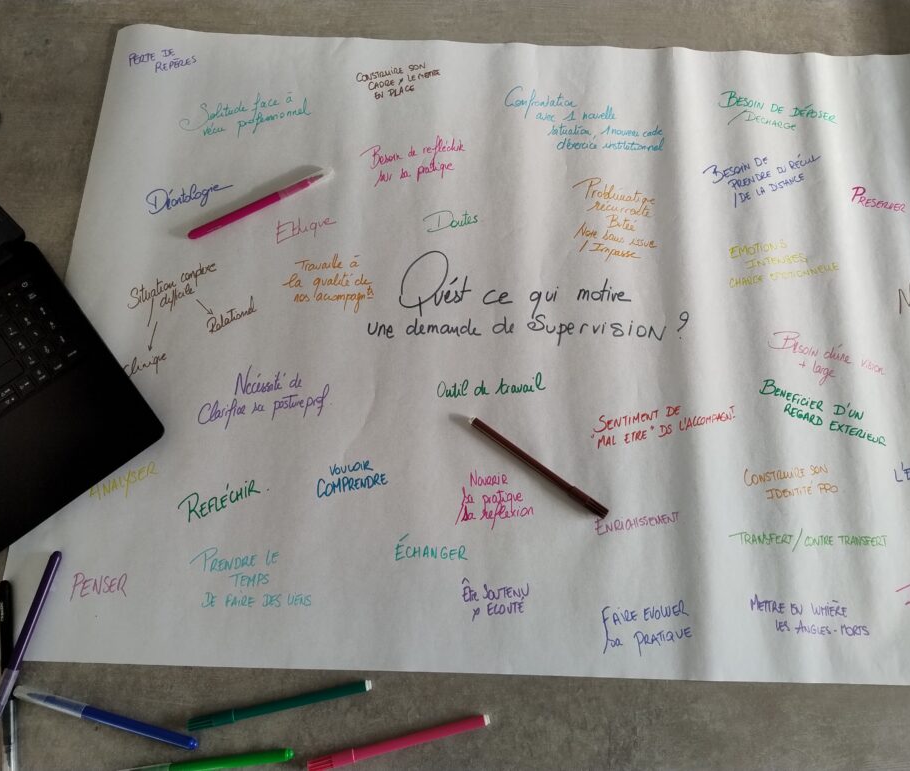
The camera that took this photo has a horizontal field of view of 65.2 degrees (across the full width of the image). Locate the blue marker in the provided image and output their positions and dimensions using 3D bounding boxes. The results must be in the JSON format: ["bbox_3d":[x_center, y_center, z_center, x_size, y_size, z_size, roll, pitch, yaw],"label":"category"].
[{"bbox_3d":[-0.279,0.265,0.567,0.155,0.010,0.010,15,72,3],"label":"blue marker"}]

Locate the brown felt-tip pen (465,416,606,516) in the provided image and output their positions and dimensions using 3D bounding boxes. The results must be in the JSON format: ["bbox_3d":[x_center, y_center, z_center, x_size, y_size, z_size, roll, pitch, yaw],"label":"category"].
[{"bbox_3d":[0.074,0.073,0.636,0.147,0.010,0.010,35,74,8],"label":"brown felt-tip pen"}]

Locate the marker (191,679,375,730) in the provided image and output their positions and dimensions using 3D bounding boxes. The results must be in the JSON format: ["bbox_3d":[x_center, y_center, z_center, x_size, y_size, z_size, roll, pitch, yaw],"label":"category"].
[{"bbox_3d":[-0.141,0.258,0.573,0.148,0.010,0.010,-11,73,-5],"label":"marker"}]

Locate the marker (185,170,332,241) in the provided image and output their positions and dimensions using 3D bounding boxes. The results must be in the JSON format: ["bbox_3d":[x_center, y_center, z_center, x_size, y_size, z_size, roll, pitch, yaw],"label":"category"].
[{"bbox_3d":[-0.193,-0.182,0.711,0.155,0.010,0.010,-27,75,-9],"label":"marker"}]

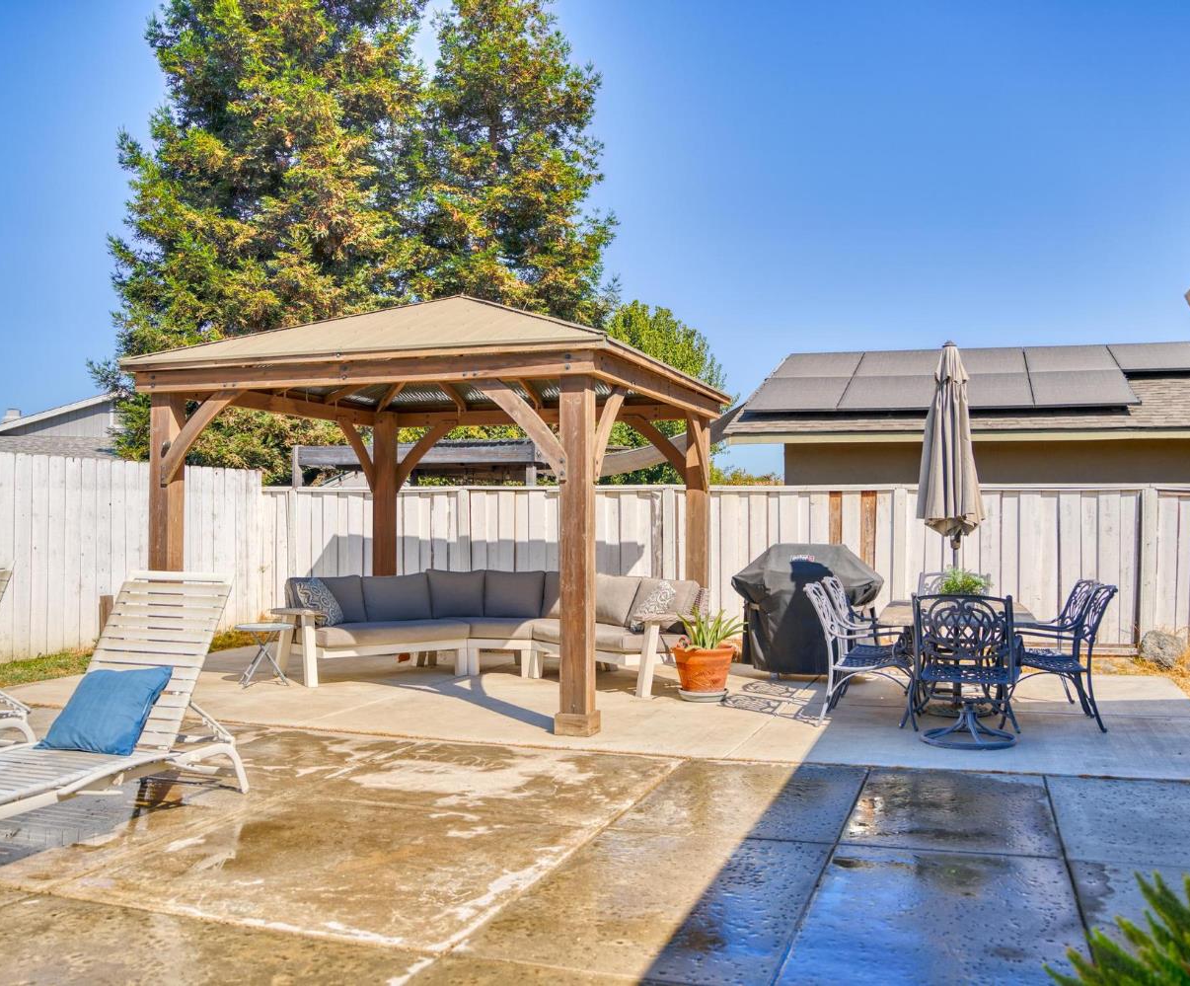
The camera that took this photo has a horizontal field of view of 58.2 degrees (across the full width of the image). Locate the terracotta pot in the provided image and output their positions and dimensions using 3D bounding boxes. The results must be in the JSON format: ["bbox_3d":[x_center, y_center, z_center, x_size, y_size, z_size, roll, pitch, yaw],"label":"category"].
[{"bbox_3d":[0.823,1.362,8.105,0.475,0.375,0.475,0,-1,6],"label":"terracotta pot"}]

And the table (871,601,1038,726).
[{"bbox_3d":[2.593,1.204,7.678,1.040,0.715,1.780,0,-1,17],"label":"table"}]

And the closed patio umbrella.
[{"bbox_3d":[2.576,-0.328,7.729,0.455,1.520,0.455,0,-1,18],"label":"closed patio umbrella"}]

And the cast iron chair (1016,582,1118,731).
[{"bbox_3d":[3.114,1.086,7.271,0.700,0.940,0.620,0,-1,18],"label":"cast iron chair"}]

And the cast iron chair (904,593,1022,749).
[{"bbox_3d":[2.299,1.074,6.641,0.650,0.930,0.690,0,-1,20],"label":"cast iron chair"}]

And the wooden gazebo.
[{"bbox_3d":[-1.116,-0.027,8.851,3.720,3.180,3.600,0,-1,20],"label":"wooden gazebo"}]

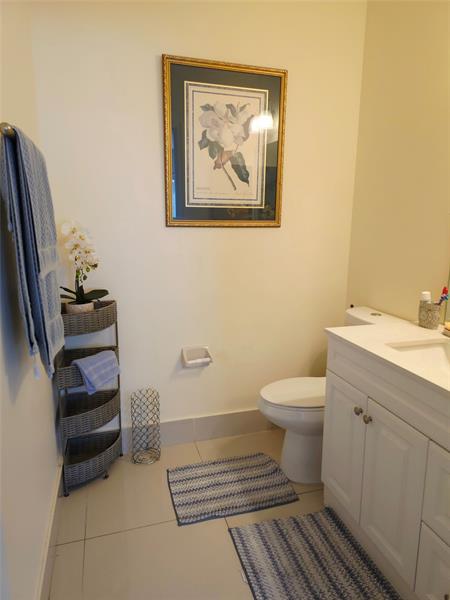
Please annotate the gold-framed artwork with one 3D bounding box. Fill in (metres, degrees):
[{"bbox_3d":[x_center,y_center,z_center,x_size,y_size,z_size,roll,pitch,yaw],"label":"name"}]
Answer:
[{"bbox_3d":[0.010,-0.807,2.126,0.663,0.828,0.029,-3,11,-16],"label":"gold-framed artwork"}]

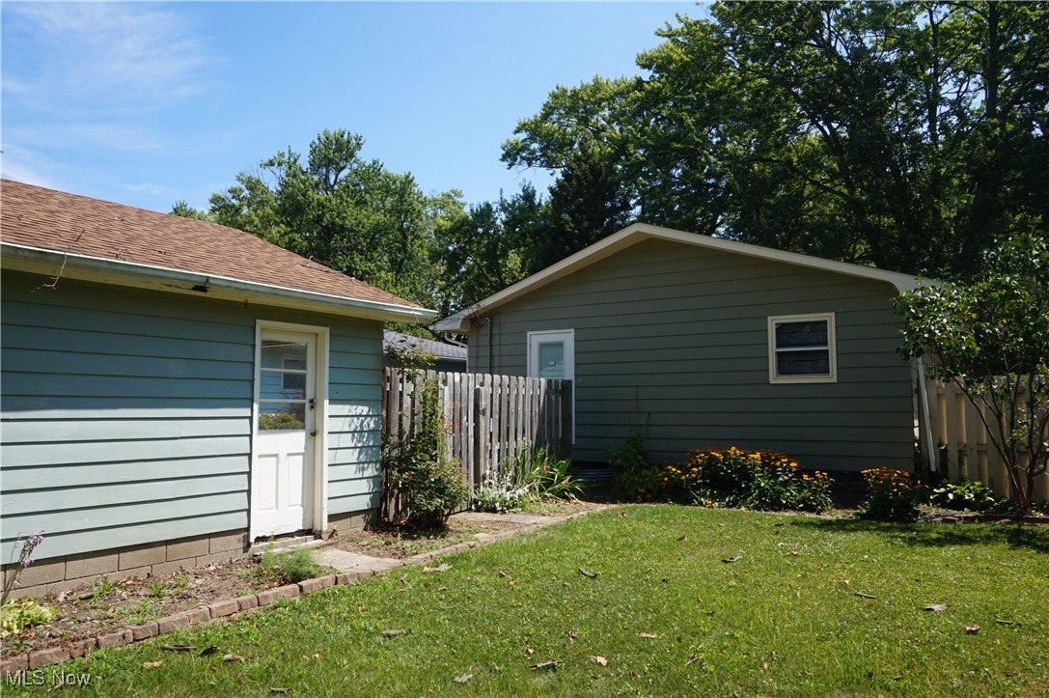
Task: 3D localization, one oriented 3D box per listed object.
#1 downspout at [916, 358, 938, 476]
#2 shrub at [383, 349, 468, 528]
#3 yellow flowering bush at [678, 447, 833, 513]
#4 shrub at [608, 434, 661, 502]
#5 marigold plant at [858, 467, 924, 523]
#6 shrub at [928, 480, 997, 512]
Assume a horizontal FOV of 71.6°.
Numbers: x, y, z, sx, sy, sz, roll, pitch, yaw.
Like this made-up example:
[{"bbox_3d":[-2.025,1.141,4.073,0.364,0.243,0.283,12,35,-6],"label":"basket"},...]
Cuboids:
[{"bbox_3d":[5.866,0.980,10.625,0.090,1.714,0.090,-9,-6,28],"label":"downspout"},{"bbox_3d":[-1.174,1.035,8.598,0.750,2.040,0.920,-3,-6,34],"label":"shrub"},{"bbox_3d":[3.172,1.783,10.198,2.054,0.815,1.000,-3,-6,30],"label":"yellow flowering bush"},{"bbox_3d":[1.694,1.807,11.159,0.780,0.974,0.750,0,-5,0],"label":"shrub"},{"bbox_3d":[4.675,1.831,9.239,0.780,0.612,0.720,-3,-5,29],"label":"marigold plant"},{"bbox_3d":[5.874,1.945,9.734,0.840,0.340,0.750,-3,-5,29],"label":"shrub"}]

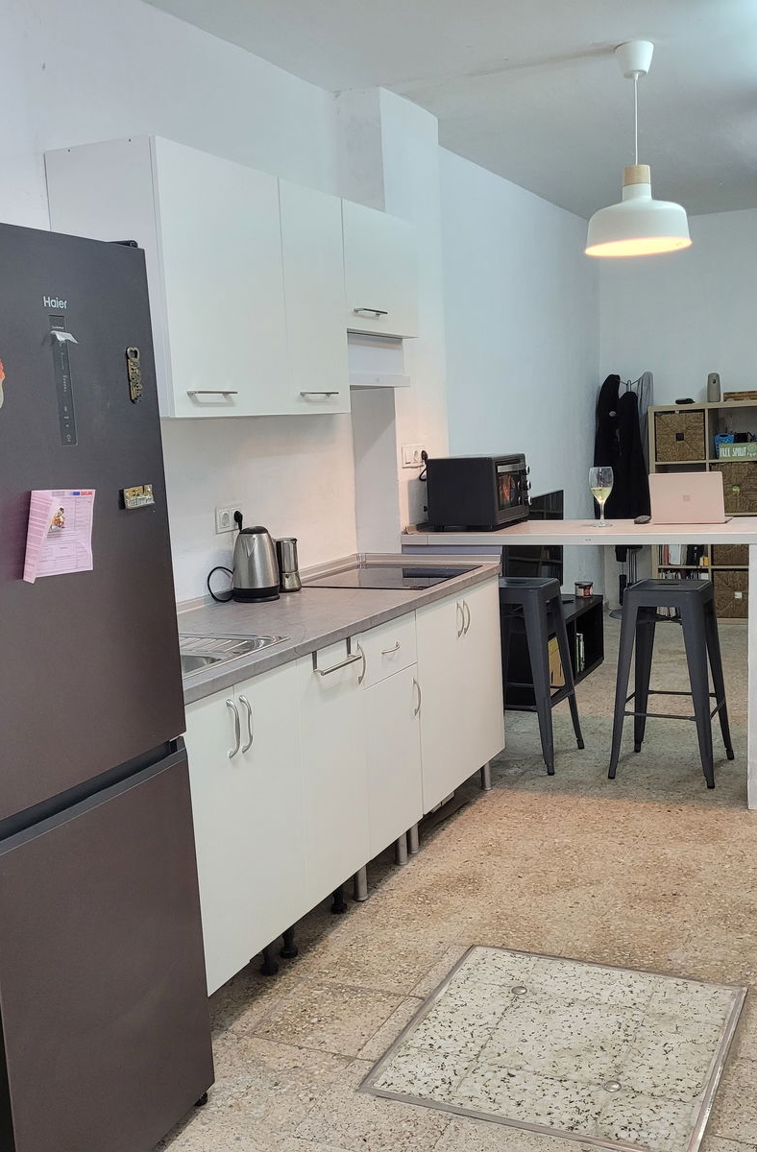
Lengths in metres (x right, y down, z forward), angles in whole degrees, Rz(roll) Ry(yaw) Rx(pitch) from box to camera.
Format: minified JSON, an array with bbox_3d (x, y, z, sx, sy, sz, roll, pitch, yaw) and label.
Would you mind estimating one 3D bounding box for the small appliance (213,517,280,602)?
[{"bbox_3d":[-0.409,-0.044,3.943,0.160,0.248,0.205,-3,8,4],"label":"small appliance"}]

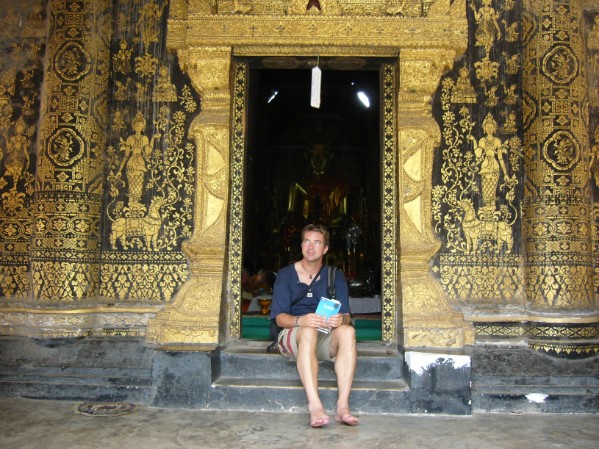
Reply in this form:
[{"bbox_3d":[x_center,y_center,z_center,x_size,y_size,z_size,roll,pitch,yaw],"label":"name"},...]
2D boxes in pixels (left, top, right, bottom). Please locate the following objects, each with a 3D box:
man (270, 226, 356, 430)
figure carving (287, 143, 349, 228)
[{"bbox_3d":[0.098,0.572,3.837,0.550,1.200,0.970,1,-4,-5],"label":"man"},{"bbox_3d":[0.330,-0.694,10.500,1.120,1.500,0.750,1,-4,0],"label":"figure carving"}]

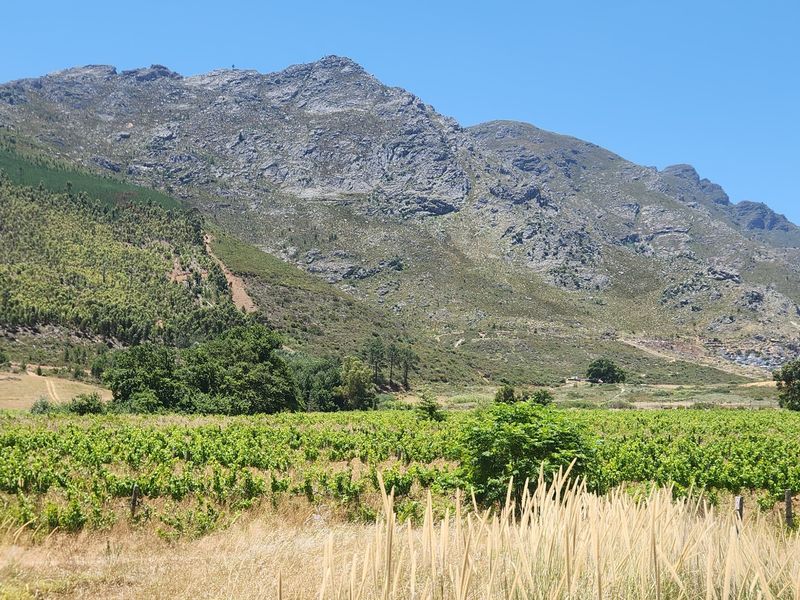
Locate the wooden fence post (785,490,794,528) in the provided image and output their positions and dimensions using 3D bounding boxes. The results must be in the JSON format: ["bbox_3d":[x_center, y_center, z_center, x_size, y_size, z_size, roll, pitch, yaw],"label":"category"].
[{"bbox_3d":[8.055,4.346,11.000,0.125,0.820,0.125,0,-11,0],"label":"wooden fence post"}]

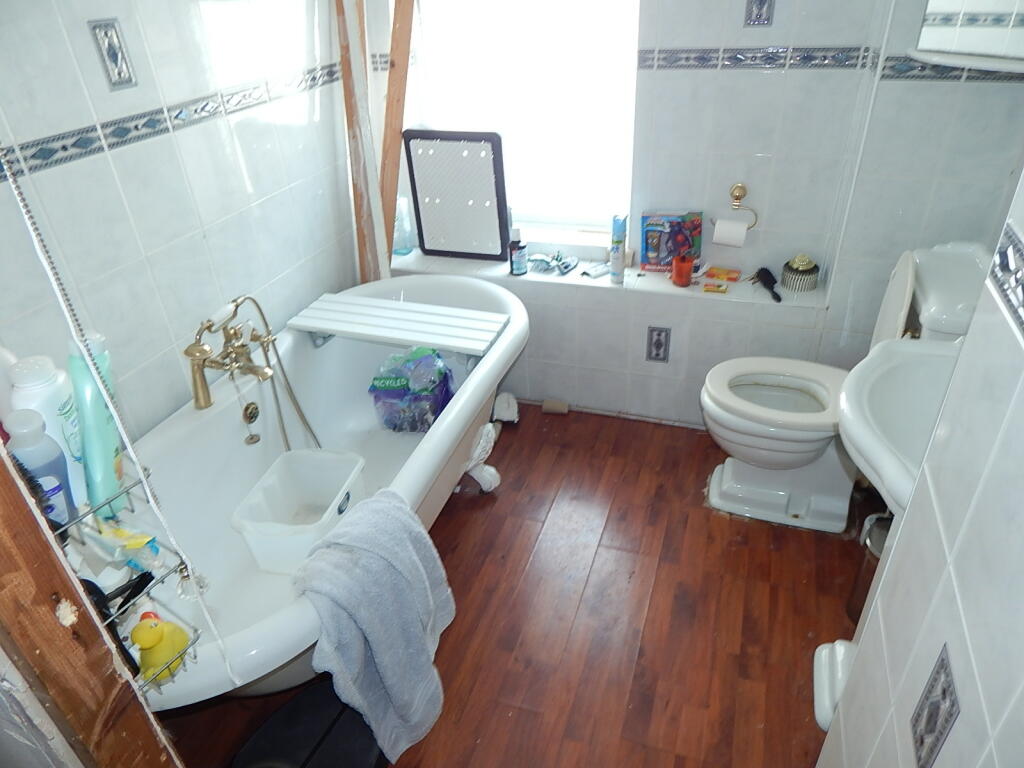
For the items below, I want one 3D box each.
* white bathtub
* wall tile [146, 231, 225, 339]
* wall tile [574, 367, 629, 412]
[{"bbox_3d":[-0.471,0.276,1.840,0.790,0.570,1.700,8,34,16],"label":"white bathtub"},{"bbox_3d":[-0.881,-0.273,1.779,0.010,0.250,0.200,9,35,17],"label":"wall tile"},{"bbox_3d":[0.347,0.024,2.525,0.200,0.195,0.010,8,34,16],"label":"wall tile"}]

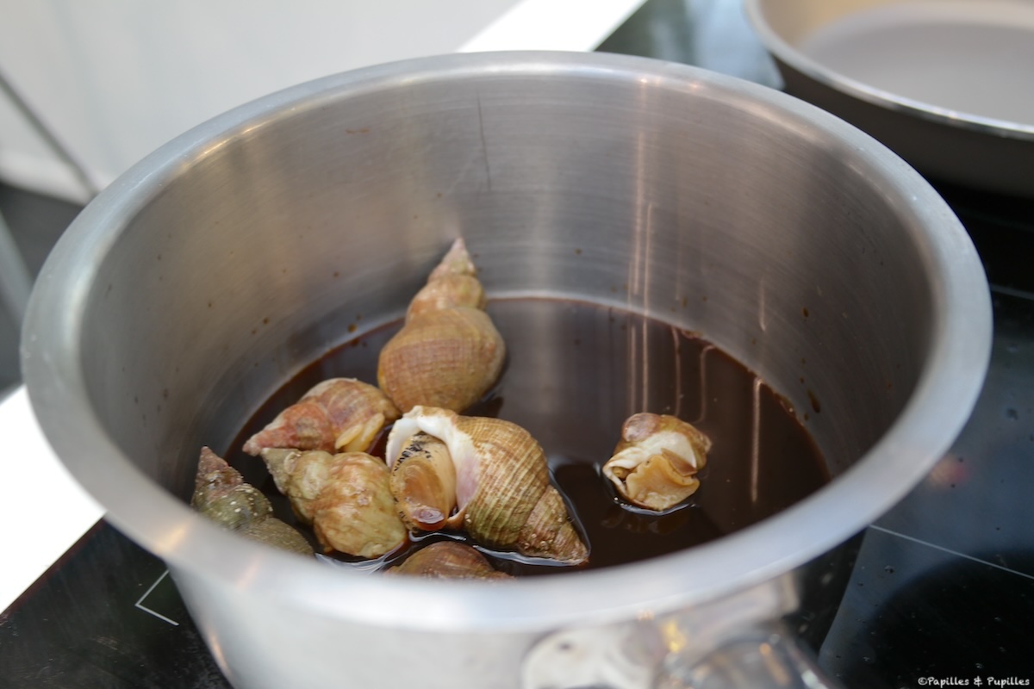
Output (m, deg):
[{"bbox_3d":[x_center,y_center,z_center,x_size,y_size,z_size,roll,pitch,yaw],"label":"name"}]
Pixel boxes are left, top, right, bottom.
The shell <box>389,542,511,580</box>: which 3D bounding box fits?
[{"bbox_3d":[-0.018,0.071,0.262,0.052,0.033,0.035,1,40,7],"label":"shell"}]

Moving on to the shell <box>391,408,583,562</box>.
[{"bbox_3d":[-0.007,0.045,0.285,0.074,0.043,0.047,30,49,26],"label":"shell"}]

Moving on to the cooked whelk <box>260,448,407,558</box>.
[{"bbox_3d":[-0.056,0.045,0.285,0.057,0.031,0.033,29,48,14],"label":"cooked whelk"}]

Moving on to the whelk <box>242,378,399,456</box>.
[{"bbox_3d":[-0.063,0.028,0.308,0.052,0.030,0.033,-12,41,-13],"label":"whelk"}]

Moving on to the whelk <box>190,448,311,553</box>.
[{"bbox_3d":[-0.080,0.053,0.278,0.035,0.033,0.060,-26,59,-26],"label":"whelk"}]

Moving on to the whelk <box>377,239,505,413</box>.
[{"bbox_3d":[-0.025,-0.008,0.334,0.043,0.040,0.069,4,64,7],"label":"whelk"}]

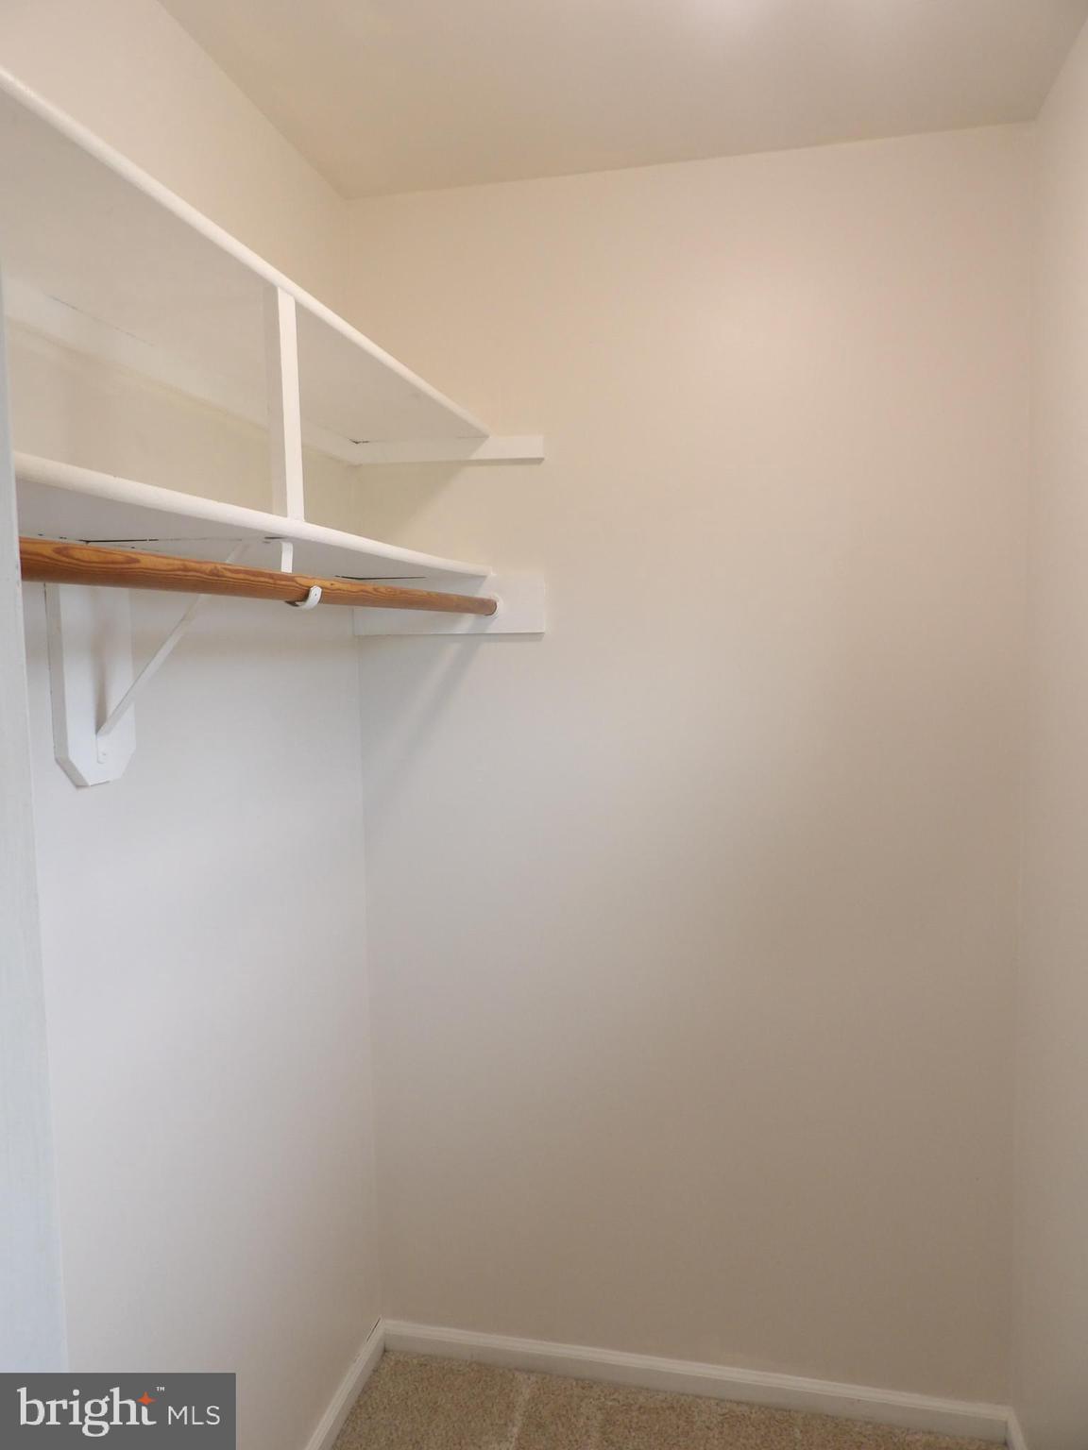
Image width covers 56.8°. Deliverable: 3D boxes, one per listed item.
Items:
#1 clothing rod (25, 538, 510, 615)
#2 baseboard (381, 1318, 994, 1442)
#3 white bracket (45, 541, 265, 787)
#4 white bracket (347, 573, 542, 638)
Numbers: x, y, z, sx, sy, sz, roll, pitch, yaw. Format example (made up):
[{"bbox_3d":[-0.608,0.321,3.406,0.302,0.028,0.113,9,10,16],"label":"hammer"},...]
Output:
[{"bbox_3d":[-0.253,-0.172,1.314,0.032,0.032,1.440,0,5,12],"label":"clothing rod"},{"bbox_3d":[0.270,1.353,2.082,1.282,0.068,0.014,0,5,12],"label":"baseboard"},{"bbox_3d":[-0.449,-0.079,1.219,0.240,0.300,0.133,0,5,12],"label":"white bracket"},{"bbox_3d":[-0.190,-0.244,2.039,0.395,0.122,0.020,0,5,12],"label":"white bracket"}]

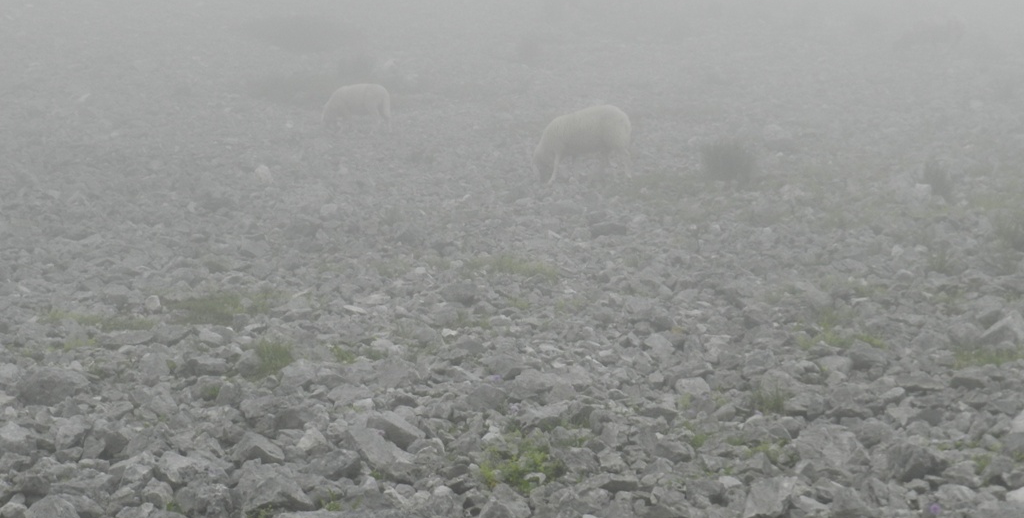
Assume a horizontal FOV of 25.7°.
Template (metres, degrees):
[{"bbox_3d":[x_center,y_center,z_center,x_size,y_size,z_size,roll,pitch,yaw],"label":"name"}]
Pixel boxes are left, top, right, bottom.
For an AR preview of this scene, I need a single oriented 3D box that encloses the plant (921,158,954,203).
[{"bbox_3d":[3.407,-0.628,18.000,0.280,0.360,0.270,0,3,0],"label":"plant"}]

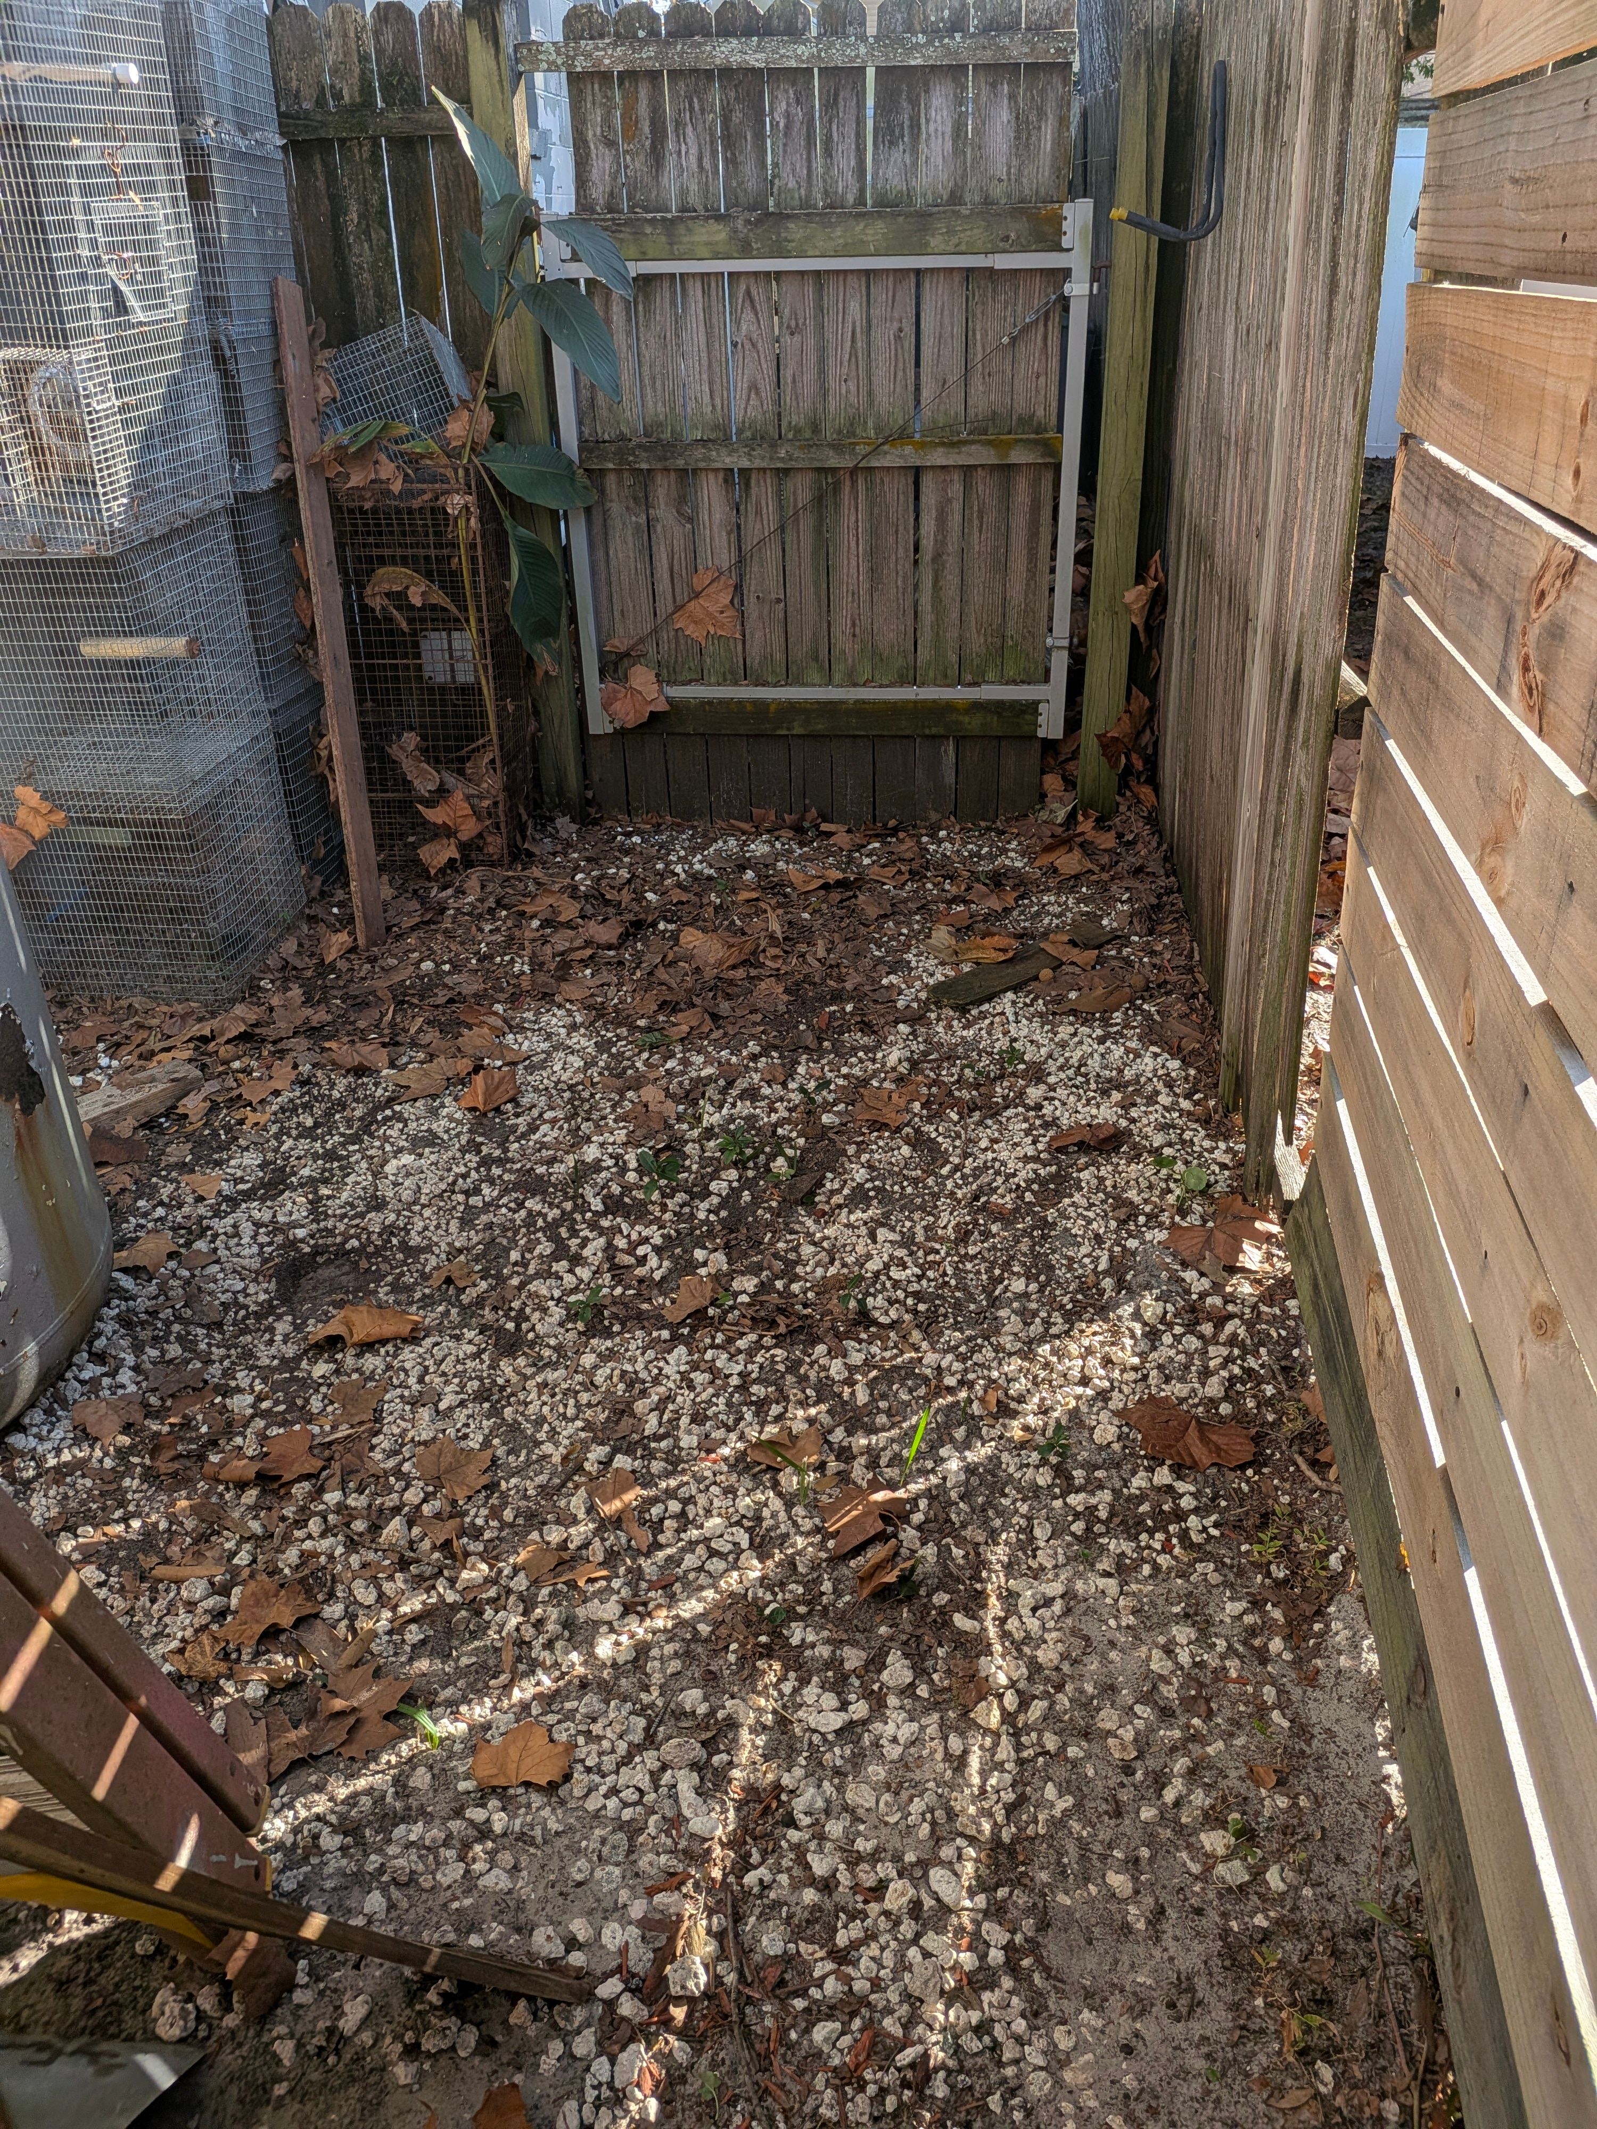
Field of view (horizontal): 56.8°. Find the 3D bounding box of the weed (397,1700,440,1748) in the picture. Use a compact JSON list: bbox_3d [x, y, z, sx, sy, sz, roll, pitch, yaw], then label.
[{"bbox_3d":[-0.368,0.634,1.427,0.046,0.045,0.035,-2,27,0],"label":"weed"}]

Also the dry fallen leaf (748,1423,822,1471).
[{"bbox_3d":[-0.016,0.455,1.760,0.090,0.035,0.054,-2,27,0],"label":"dry fallen leaf"}]

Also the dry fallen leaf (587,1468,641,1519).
[{"bbox_3d":[-0.210,0.491,1.687,0.051,0.030,0.064,-21,34,-32],"label":"dry fallen leaf"}]

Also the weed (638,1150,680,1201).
[{"bbox_3d":[-0.217,0.171,2.288,0.065,0.055,0.072,-2,27,0],"label":"weed"}]

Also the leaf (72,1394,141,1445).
[{"bbox_3d":[-0.866,0.442,1.840,0.098,0.025,0.073,-2,27,0],"label":"leaf"}]

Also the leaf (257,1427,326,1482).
[{"bbox_3d":[-0.607,0.465,1.771,0.082,0.035,0.072,-2,27,0],"label":"leaf"}]

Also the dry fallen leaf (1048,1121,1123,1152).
[{"bbox_3d":[0.463,0.114,2.386,0.119,0.030,0.052,-2,27,0],"label":"dry fallen leaf"}]

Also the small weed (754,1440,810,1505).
[{"bbox_3d":[-0.022,0.465,1.683,0.065,0.066,0.050,-2,28,0],"label":"small weed"}]

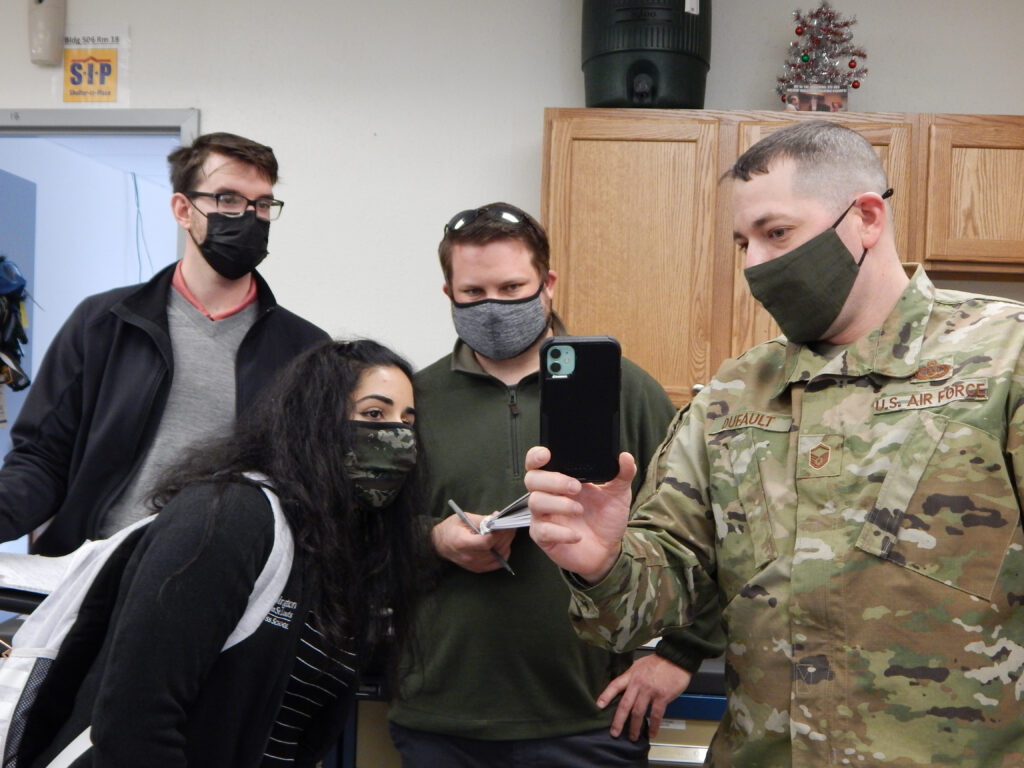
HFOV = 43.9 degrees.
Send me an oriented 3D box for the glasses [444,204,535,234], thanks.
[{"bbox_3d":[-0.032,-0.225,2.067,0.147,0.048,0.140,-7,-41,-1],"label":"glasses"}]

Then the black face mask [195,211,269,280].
[{"bbox_3d":[-0.462,-0.236,2.170,0.132,0.120,0.090,1,9,-44],"label":"black face mask"}]

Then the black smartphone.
[{"bbox_3d":[0.070,0.027,1.305,0.082,0.157,0.012,0,20,0],"label":"black smartphone"}]

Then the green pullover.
[{"bbox_3d":[0.072,0.242,2.060,0.540,0.645,0.330,2,1,6],"label":"green pullover"}]

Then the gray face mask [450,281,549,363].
[{"bbox_3d":[-0.020,-0.092,2.010,0.150,0.110,0.095,-5,13,6],"label":"gray face mask"}]

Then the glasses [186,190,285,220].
[{"bbox_3d":[-0.492,-0.309,2.210,0.142,0.045,0.145,1,7,-44],"label":"glasses"}]

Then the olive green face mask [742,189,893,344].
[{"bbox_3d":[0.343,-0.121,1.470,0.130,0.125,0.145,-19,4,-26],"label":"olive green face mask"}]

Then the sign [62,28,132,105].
[{"bbox_3d":[-1.154,-0.874,3.500,0.205,0.230,0.008,2,1,5],"label":"sign"}]

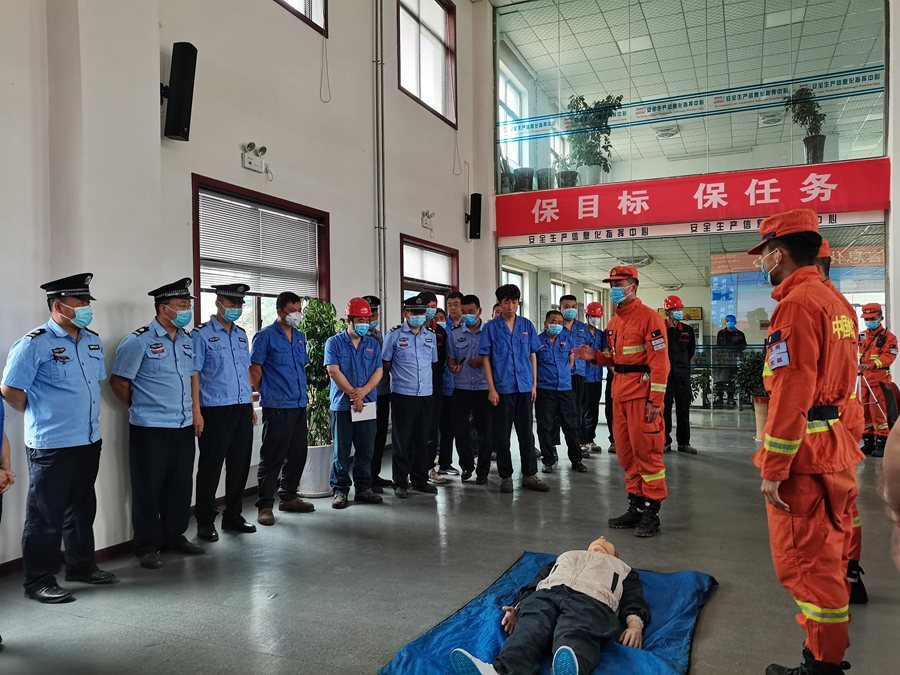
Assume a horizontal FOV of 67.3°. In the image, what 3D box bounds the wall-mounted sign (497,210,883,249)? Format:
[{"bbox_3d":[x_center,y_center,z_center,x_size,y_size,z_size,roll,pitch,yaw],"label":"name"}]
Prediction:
[{"bbox_3d":[3.185,-1.542,9.747,5.250,0.153,0.040,0,0,24],"label":"wall-mounted sign"}]

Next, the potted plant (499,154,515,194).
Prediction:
[{"bbox_3d":[0.931,-2.656,11.135,0.260,0.700,0.260,-1,0,0],"label":"potted plant"}]

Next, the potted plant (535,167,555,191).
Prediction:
[{"bbox_3d":[1.544,-2.520,10.869,0.322,0.426,0.322,0,0,24],"label":"potted plant"}]

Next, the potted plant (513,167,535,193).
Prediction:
[{"bbox_3d":[1.208,-2.542,11.015,0.331,0.456,0.331,-1,0,0],"label":"potted plant"}]

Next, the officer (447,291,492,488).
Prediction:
[{"bbox_3d":[0.186,0.476,6.416,0.500,1.758,0.360,-1,0,-11],"label":"officer"}]

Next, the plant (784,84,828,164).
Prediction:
[{"bbox_3d":[4.969,-2.906,9.408,0.570,1.175,0.541,-1,0,24],"label":"plant"}]

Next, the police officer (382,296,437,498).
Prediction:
[{"bbox_3d":[-0.352,0.496,6.026,0.500,1.732,0.350,-1,0,-18],"label":"police officer"}]

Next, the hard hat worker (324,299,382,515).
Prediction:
[{"bbox_3d":[-0.805,0.509,5.571,0.510,1.677,0.420,-1,0,-25],"label":"hard hat worker"}]

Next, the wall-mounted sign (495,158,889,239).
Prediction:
[{"bbox_3d":[3.186,-1.943,9.721,5.333,0.655,0.050,0,0,24],"label":"wall-mounted sign"}]

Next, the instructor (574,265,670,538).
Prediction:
[{"bbox_3d":[1.184,0.415,4.682,0.580,1.814,0.520,-1,0,-26],"label":"instructor"}]

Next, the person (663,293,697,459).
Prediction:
[{"bbox_3d":[2.645,0.413,7.927,0.520,1.800,0.380,-1,0,0],"label":"person"}]

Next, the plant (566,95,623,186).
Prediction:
[{"bbox_3d":[2.294,-3.082,10.691,0.840,1.523,0.798,-1,0,24],"label":"plant"}]

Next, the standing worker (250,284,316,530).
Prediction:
[{"bbox_3d":[-1.312,0.498,5.225,0.500,1.708,0.400,-1,0,-38],"label":"standing worker"}]

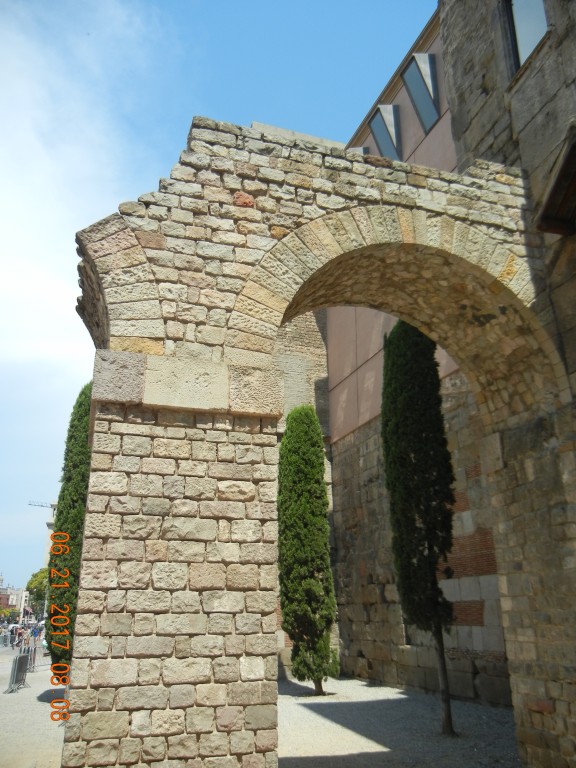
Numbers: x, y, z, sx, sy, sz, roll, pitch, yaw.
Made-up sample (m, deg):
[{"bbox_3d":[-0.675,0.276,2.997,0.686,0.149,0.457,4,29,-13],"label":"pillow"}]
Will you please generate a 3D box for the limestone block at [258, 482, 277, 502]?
[{"bbox_3d":[-0.184,0.887,5.359,0.157,0.159,0.200,6,-21,-17],"label":"limestone block"}]

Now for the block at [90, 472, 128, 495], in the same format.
[{"bbox_3d":[-1.476,0.836,5.477,0.306,0.182,0.170,5,-21,-16],"label":"block"}]

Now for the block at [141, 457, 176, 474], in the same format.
[{"bbox_3d":[-1.120,0.720,5.697,0.290,0.136,0.200,6,-21,-16],"label":"block"}]

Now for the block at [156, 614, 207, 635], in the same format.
[{"bbox_3d":[-0.824,1.837,5.082,0.377,0.138,0.200,6,-21,-17],"label":"block"}]

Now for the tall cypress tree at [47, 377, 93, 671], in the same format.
[{"bbox_3d":[-5.174,3.817,17.447,1.450,7.950,1.450,0,-20,0],"label":"tall cypress tree"}]

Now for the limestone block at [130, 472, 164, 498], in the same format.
[{"bbox_3d":[-1.185,0.865,5.560,0.264,0.185,0.170,5,-21,-16],"label":"limestone block"}]

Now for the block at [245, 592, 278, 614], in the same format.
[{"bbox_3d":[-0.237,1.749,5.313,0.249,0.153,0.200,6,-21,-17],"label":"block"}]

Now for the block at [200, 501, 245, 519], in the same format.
[{"bbox_3d":[-0.570,1.091,5.676,0.384,0.149,0.170,5,-21,-16],"label":"block"}]

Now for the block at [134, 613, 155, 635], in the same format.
[{"bbox_3d":[-1.130,1.880,5.206,0.152,0.154,0.170,5,-21,-16],"label":"block"}]

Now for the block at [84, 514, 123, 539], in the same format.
[{"bbox_3d":[-1.430,1.111,5.140,0.264,0.177,0.200,6,-21,-17],"label":"block"}]

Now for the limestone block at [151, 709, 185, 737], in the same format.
[{"bbox_3d":[-0.932,2.570,5.078,0.246,0.179,0.200,6,-21,-16],"label":"limestone block"}]

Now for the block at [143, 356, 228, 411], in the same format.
[{"bbox_3d":[-0.937,0.068,5.983,0.750,0.440,0.360,5,-21,-16],"label":"block"}]

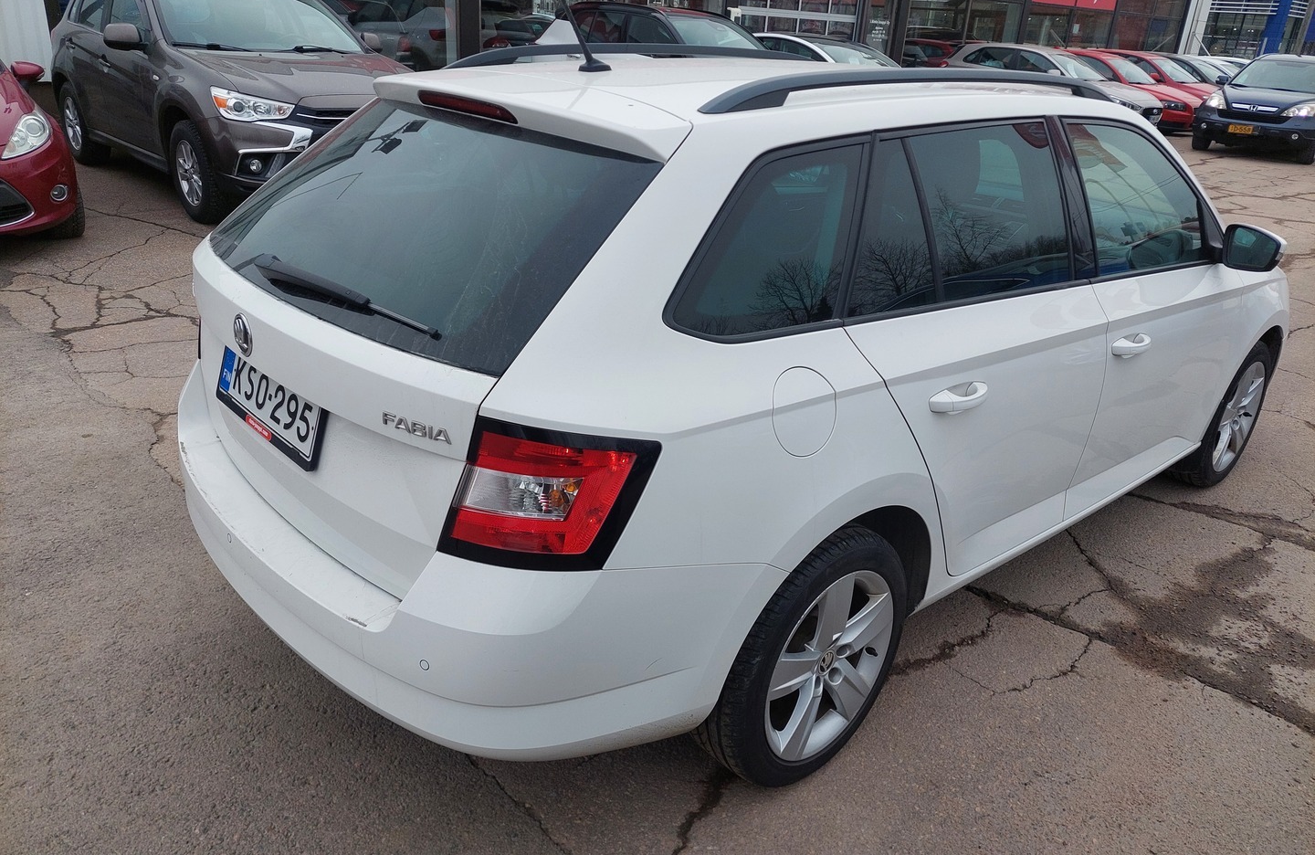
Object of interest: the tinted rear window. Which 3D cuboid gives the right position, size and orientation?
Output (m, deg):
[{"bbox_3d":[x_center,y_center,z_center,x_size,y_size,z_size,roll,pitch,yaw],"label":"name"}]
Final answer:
[{"bbox_3d":[-0.553,-0.453,1.873,1.270,0.080,0.530,25,69,42],"label":"tinted rear window"}]

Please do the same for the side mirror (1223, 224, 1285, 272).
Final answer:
[{"bbox_3d":[1.762,-0.548,2.824,0.135,0.150,0.195,-17,30,-39],"label":"side mirror"}]

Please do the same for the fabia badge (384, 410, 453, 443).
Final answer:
[{"bbox_3d":[-0.364,0.005,1.436,0.150,0.023,0.008,16,19,28],"label":"fabia badge"}]

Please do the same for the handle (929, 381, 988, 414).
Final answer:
[{"bbox_3d":[0.627,-0.066,1.977,0.215,0.050,0.050,-17,30,-39],"label":"handle"}]

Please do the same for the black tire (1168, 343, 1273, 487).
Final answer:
[{"bbox_3d":[2.148,-0.069,3.660,0.600,0.600,0.215,-17,30,-39],"label":"black tire"}]

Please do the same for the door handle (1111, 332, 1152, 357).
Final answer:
[{"bbox_3d":[1.260,-0.224,2.530,0.215,0.050,0.050,-17,30,-39],"label":"door handle"}]

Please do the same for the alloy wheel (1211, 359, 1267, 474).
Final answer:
[{"bbox_3d":[2.154,-0.063,3.654,0.440,0.440,0.180,-17,30,-39],"label":"alloy wheel"}]

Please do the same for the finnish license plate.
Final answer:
[{"bbox_3d":[-0.767,-0.061,1.847,0.020,0.128,0.455,0,19,-45],"label":"finnish license plate"}]

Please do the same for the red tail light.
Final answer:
[{"bbox_3d":[-0.156,0.089,1.408,0.320,0.235,0.175,-17,30,-39],"label":"red tail light"}]

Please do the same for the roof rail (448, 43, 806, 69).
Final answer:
[{"bbox_3d":[0.034,-1.134,2.939,1.800,0.085,0.060,-17,30,-39],"label":"roof rail"}]

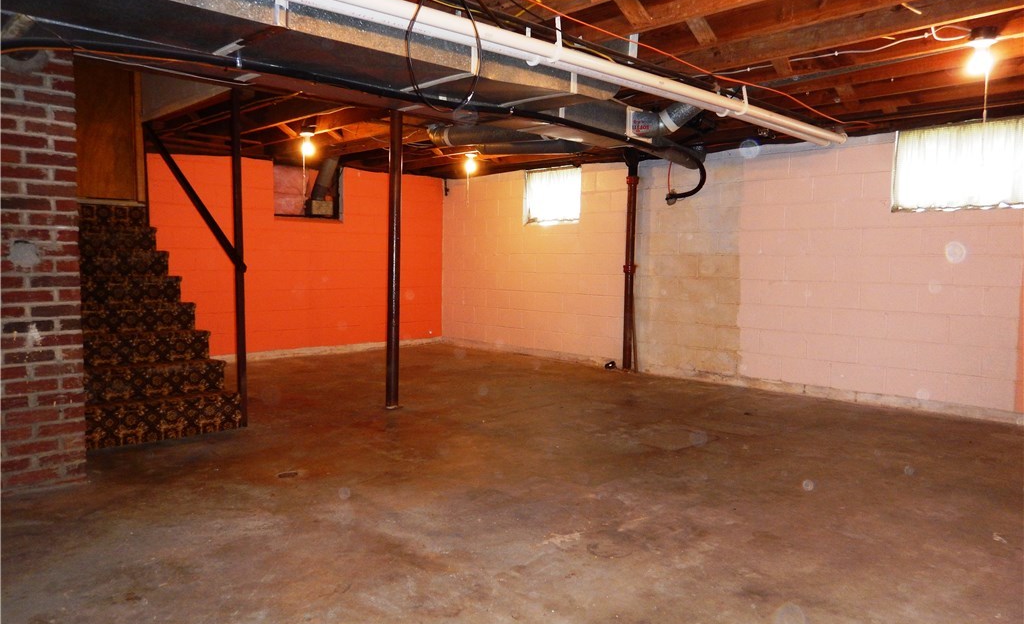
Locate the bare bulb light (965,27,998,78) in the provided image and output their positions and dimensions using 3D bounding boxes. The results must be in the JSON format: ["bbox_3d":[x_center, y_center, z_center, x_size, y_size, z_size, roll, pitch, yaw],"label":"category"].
[{"bbox_3d":[2.052,-1.132,3.103,0.125,0.215,0.125,-4,6,-45],"label":"bare bulb light"}]

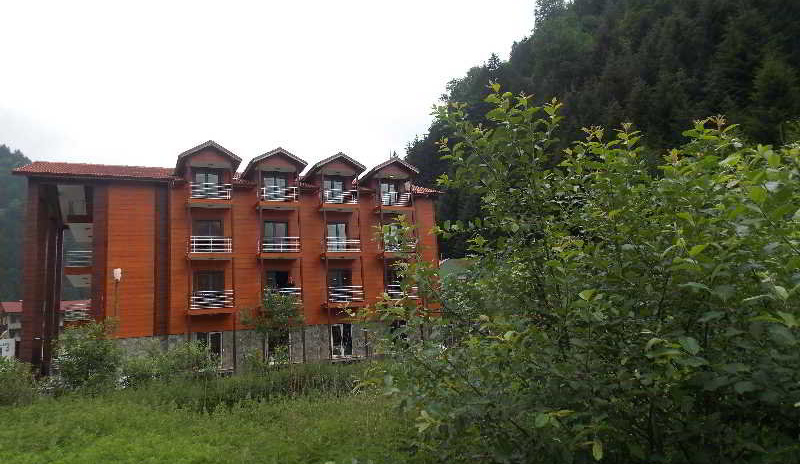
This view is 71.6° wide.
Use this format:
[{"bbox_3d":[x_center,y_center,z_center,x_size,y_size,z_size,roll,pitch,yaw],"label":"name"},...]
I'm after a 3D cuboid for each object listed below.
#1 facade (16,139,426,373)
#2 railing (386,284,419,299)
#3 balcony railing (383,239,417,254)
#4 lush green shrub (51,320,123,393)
[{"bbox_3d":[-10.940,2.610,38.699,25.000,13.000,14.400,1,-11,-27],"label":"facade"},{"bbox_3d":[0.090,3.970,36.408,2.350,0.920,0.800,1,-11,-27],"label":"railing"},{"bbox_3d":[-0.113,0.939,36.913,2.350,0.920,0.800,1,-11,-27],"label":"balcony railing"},{"bbox_3d":[-11.869,4.713,21.000,2.700,2.750,2.500,1,-11,-27],"label":"lush green shrub"}]

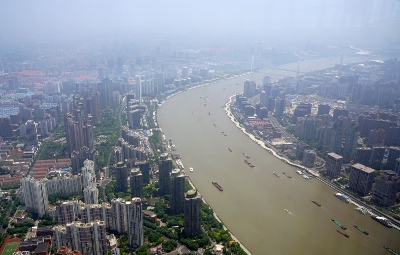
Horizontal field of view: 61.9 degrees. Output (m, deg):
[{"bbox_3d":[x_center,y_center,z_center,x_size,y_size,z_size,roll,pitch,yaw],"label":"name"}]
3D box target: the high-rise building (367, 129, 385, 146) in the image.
[{"bbox_3d":[745.010,48.750,1412.440,52.000,78.000,22.000,4,20,9],"label":"high-rise building"}]

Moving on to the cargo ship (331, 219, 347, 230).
[{"bbox_3d":[358.570,251.090,861.100,8.500,7.000,45.000,-9,21,-28],"label":"cargo ship"}]

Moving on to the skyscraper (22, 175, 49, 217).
[{"bbox_3d":[-425.580,179.820,863.740,54.000,95.000,23.000,10,20,23],"label":"skyscraper"}]

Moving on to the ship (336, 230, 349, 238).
[{"bbox_3d":[352.510,263.930,824.670,6.500,5.500,32.000,-11,23,-34],"label":"ship"}]

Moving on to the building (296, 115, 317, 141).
[{"bbox_3d":[474.070,5.060,1492.580,78.000,101.000,20.000,-3,20,-9],"label":"building"}]

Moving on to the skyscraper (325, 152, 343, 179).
[{"bbox_3d":[457.250,129.980,1133.860,24.540,70.840,47.830,-7,19,-22],"label":"skyscraper"}]

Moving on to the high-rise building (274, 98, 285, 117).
[{"bbox_3d":[448.050,-113.710,1871.300,37.290,92.680,33.560,0,17,0],"label":"high-rise building"}]

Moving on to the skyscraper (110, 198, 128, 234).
[{"bbox_3d":[-193.610,213.290,799.300,33.000,86.000,22.000,2,19,0],"label":"skyscraper"}]

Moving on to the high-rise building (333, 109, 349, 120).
[{"bbox_3d":[701.630,-44.850,1672.040,63.000,81.000,32.000,2,19,5],"label":"high-rise building"}]

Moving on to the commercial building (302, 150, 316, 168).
[{"bbox_3d":[401.700,117.500,1223.730,25.000,66.000,29.000,-9,22,-25],"label":"commercial building"}]

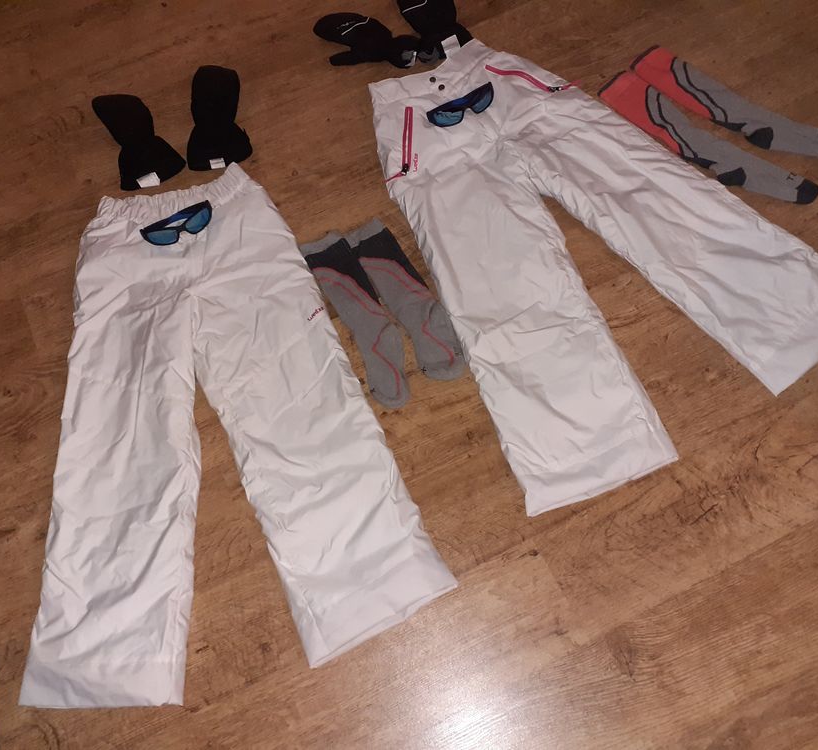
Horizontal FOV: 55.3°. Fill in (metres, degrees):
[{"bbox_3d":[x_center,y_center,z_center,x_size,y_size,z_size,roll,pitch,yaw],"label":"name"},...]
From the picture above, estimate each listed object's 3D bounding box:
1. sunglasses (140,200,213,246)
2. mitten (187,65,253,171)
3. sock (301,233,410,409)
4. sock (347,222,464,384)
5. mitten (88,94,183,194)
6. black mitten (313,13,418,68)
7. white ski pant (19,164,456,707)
[{"bbox_3d":[-0.385,-0.252,1.298,0.125,0.040,0.042,-23,66,-5],"label":"sunglasses"},{"bbox_3d":[-0.357,-0.484,1.441,0.120,0.050,0.253,-11,66,0],"label":"mitten"},{"bbox_3d":[-0.078,-0.097,1.262,0.092,0.025,0.343,-22,66,-5],"label":"sock"},{"bbox_3d":[-0.003,-0.126,1.269,0.083,0.025,0.325,-27,67,-7],"label":"sock"},{"bbox_3d":[-0.503,-0.447,1.437,0.124,0.050,0.252,-24,67,-6],"label":"mitten"},{"bbox_3d":[-0.084,-0.637,1.487,0.219,0.050,0.137,12,68,10],"label":"black mitten"},{"bbox_3d":[-0.316,0.031,1.206,0.606,0.060,0.868,-14,66,-2],"label":"white ski pant"}]

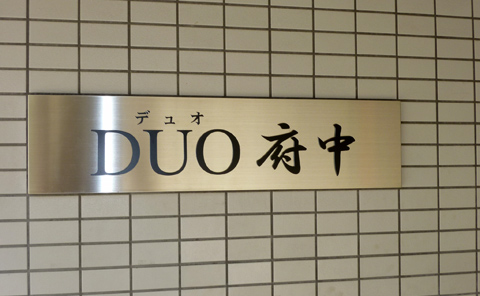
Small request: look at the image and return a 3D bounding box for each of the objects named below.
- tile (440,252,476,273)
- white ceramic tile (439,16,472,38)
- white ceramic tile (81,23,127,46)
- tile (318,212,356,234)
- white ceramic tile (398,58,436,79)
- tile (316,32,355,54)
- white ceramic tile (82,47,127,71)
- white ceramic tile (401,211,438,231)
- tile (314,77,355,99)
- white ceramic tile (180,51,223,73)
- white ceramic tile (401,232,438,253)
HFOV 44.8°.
[{"bbox_3d":[0.508,0.266,1.358,0.095,0.045,0.008,0,-1,-13],"label":"tile"},{"bbox_3d":[0.503,-0.284,1.373,0.095,0.045,0.008,0,-2,-13],"label":"white ceramic tile"},{"bbox_3d":[-0.277,-0.232,1.196,0.095,0.045,0.008,0,-2,-13],"label":"white ceramic tile"},{"bbox_3d":[0.214,0.167,1.294,0.096,0.045,0.009,0,-2,-13],"label":"tile"},{"bbox_3d":[0.407,-0.184,1.347,0.095,0.045,0.008,0,-1,-13],"label":"white ceramic tile"},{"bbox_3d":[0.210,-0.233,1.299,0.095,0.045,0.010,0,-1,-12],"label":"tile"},{"bbox_3d":[-0.277,-0.182,1.194,0.095,0.045,0.008,0,-2,-13],"label":"white ceramic tile"},{"bbox_3d":[0.410,0.166,1.339,0.095,0.045,0.008,0,-1,-13],"label":"white ceramic tile"},{"bbox_3d":[0.212,-0.133,1.304,0.095,0.045,0.008,0,-2,-13],"label":"tile"},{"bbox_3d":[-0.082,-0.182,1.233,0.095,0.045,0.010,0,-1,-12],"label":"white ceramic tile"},{"bbox_3d":[0.410,0.216,1.337,0.095,0.045,0.008,0,-1,-13],"label":"white ceramic tile"}]

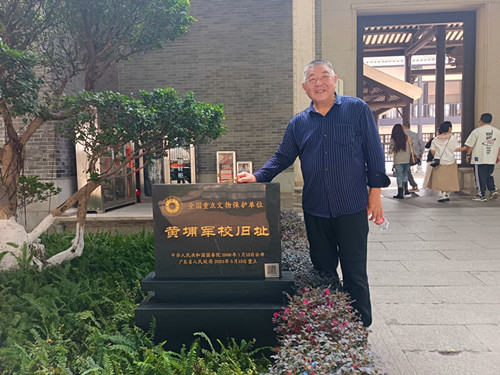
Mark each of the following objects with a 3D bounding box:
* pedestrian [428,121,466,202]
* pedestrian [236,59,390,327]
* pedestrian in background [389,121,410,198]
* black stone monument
[{"bbox_3d":[3.854,-0.499,6.800,0.660,1.600,0.450,-1,4,-2],"label":"pedestrian"},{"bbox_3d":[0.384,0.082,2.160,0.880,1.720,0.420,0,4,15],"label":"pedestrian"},{"bbox_3d":[3.128,-0.550,7.250,0.460,1.580,0.340,-2,4,-7],"label":"pedestrian in background"},{"bbox_3d":[-0.184,0.485,2.190,0.960,1.000,0.300,-1,4,3],"label":"black stone monument"}]

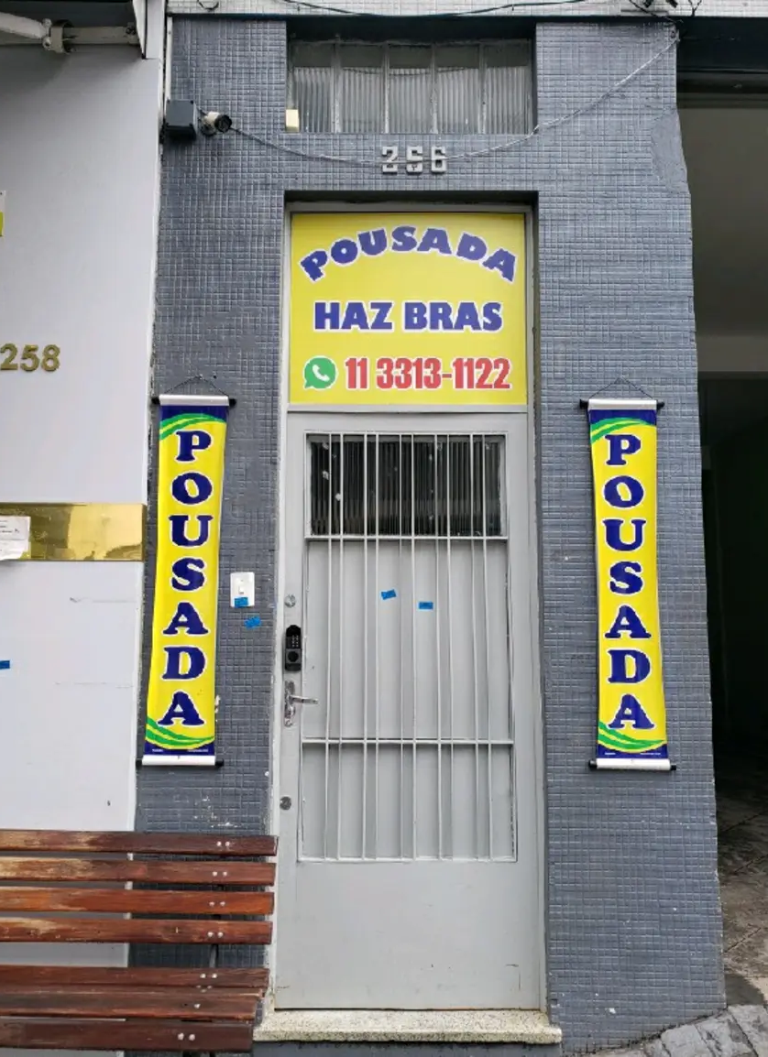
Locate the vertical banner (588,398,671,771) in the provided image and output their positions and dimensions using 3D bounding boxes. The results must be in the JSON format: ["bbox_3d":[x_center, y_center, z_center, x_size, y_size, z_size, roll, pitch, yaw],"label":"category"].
[{"bbox_3d":[0.853,0.178,2.772,0.265,1.297,0.040,0,-7,0],"label":"vertical banner"}]

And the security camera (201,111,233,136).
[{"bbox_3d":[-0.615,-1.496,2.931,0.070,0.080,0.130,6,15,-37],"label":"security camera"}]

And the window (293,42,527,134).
[{"bbox_3d":[0.107,-1.719,3.128,0.940,0.434,0.050,0,-7,0],"label":"window"}]

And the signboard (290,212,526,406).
[{"bbox_3d":[0.090,-0.840,3.015,0.895,0.762,0.020,0,-7,0],"label":"signboard"}]

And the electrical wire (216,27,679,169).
[{"bbox_3d":[0.261,-1.633,3.001,1.724,0.589,0.040,0,-7,0],"label":"electrical wire"}]

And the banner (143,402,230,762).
[{"bbox_3d":[-0.688,0.165,2.777,0.265,1.295,0.040,0,-7,0],"label":"banner"}]

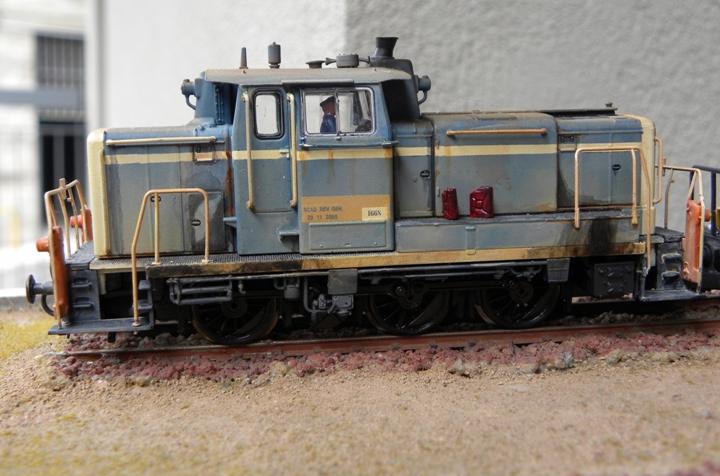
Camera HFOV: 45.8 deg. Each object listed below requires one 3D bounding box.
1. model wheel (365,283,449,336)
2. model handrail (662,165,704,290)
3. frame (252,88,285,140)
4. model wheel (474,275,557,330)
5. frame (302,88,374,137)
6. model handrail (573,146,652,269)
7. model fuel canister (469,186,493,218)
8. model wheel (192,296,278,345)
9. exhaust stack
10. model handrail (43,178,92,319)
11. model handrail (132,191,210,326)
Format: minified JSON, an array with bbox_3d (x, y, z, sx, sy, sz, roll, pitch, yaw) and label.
[{"bbox_3d":[0.008,0.010,0.150,0.015,0.015,0.003,-2,9,-8],"label":"model wheel"},{"bbox_3d":[0.057,-0.003,0.164,0.002,0.022,0.029,-2,9,-8],"label":"model handrail"},{"bbox_3d":[-0.015,-0.020,0.139,0.005,0.009,0.001,-2,3,-8],"label":"frame"},{"bbox_3d":[0.029,0.009,0.153,0.015,0.015,0.003,-2,9,-8],"label":"model wheel"},{"bbox_3d":[-0.003,-0.021,0.141,0.012,0.008,0.001,-2,3,-8],"label":"frame"},{"bbox_3d":[0.043,-0.005,0.146,0.014,0.022,0.001,-2,9,-8],"label":"model handrail"},{"bbox_3d":[0.021,-0.006,0.149,0.004,0.005,0.002,2,9,18],"label":"model fuel canister"},{"bbox_3d":[-0.022,0.011,0.146,0.015,0.015,0.003,-2,9,-8],"label":"model wheel"},{"bbox_3d":[0.004,-0.034,0.152,0.005,0.004,0.004,-2,9,-8],"label":"exhaust stack"},{"bbox_3d":[-0.051,0.001,0.150,0.002,0.022,0.029,-2,9,-8],"label":"model handrail"},{"bbox_3d":[-0.030,0.003,0.137,0.012,0.022,0.001,-2,9,-8],"label":"model handrail"}]

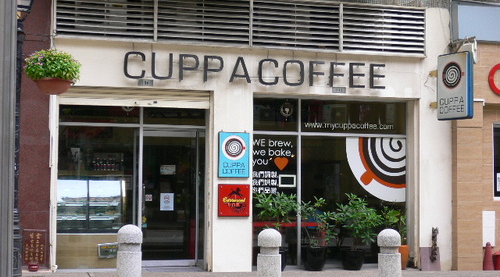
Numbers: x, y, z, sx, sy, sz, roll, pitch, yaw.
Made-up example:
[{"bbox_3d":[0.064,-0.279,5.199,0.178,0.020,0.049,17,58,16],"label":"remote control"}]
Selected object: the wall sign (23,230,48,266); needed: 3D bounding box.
[{"bbox_3d":[-3.099,1.574,12.702,0.336,0.516,0.050,1,-4,-16],"label":"wall sign"}]

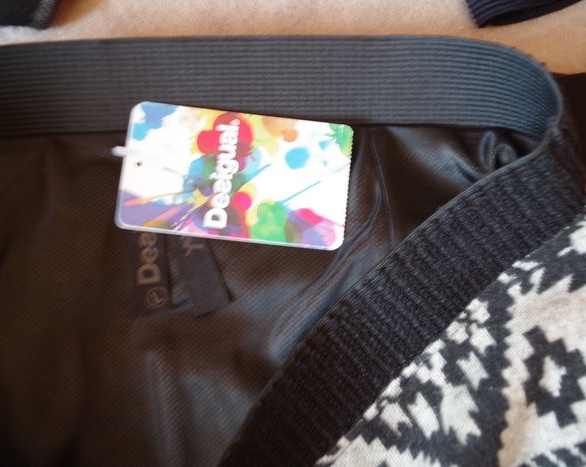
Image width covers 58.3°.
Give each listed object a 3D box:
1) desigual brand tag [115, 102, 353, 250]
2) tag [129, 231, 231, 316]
[{"bbox_3d":[-0.024,-0.025,0.227,0.097,0.002,0.057,6,81,-1],"label":"desigual brand tag"},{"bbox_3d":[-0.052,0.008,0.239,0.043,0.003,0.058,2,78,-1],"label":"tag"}]

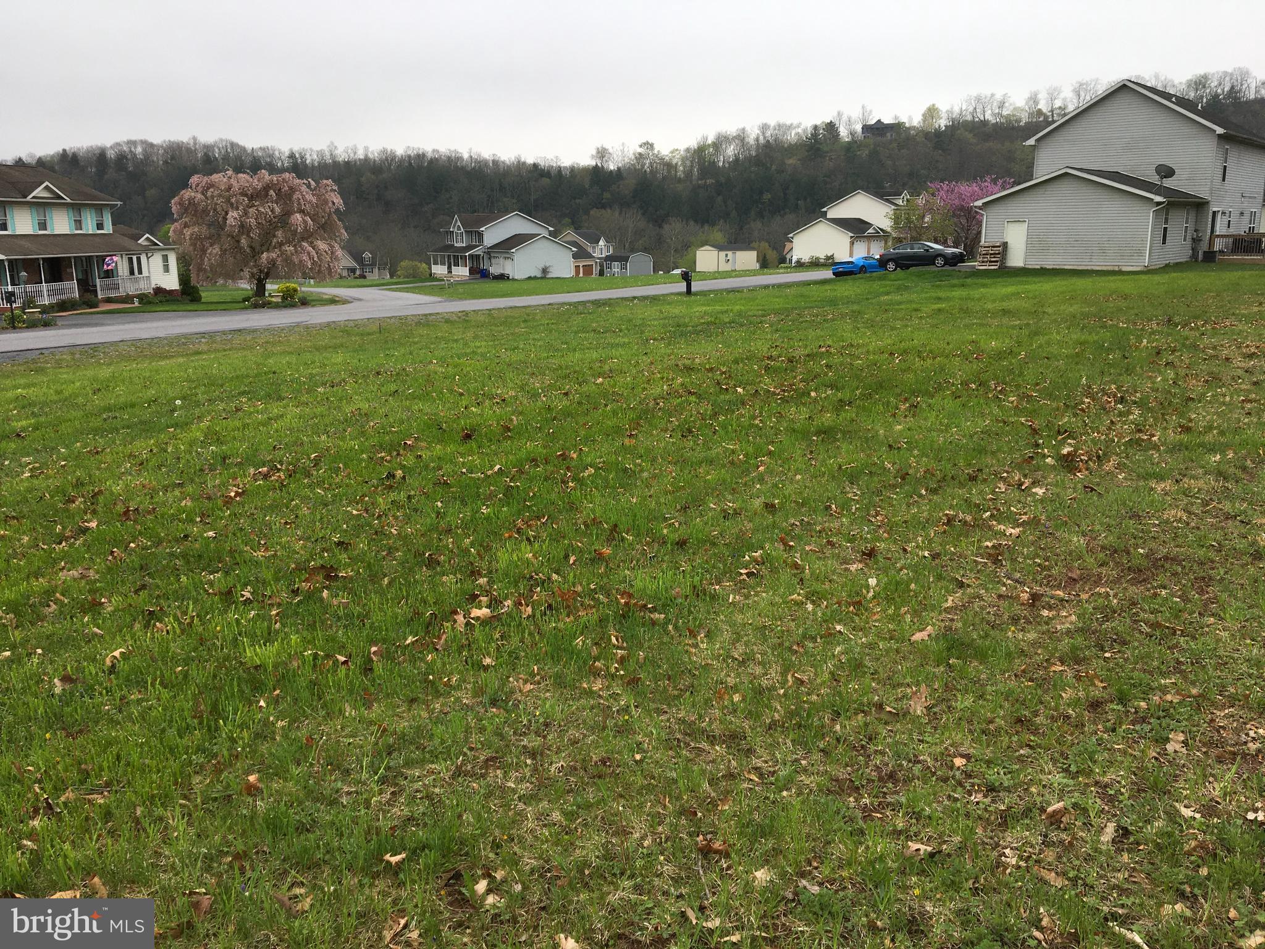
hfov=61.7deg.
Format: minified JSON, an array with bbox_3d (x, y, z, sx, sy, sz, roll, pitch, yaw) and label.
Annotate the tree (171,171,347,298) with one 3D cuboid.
[{"bbox_3d":[-20.849,-13.465,59.534,9.200,6.947,9.000,-5,14,-18],"label":"tree"}]

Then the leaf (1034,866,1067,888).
[{"bbox_3d":[1.014,0.975,2.571,0.050,0.025,0.100,-12,15,-39],"label":"leaf"}]

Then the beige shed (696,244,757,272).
[{"bbox_3d":[12.125,-27.708,135.585,7.100,3.100,3.700,-12,17,-41],"label":"beige shed"}]

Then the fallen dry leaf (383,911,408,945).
[{"bbox_3d":[-0.557,1.067,2.491,0.050,0.025,0.100,0,12,14],"label":"fallen dry leaf"}]

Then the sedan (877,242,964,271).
[{"bbox_3d":[15.380,-11.639,56.343,4.650,1.460,1.820,3,13,39],"label":"sedan"}]

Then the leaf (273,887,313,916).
[{"bbox_3d":[-0.839,1.055,2.615,0.090,0.030,0.075,-6,12,-16],"label":"leaf"}]

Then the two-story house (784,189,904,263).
[{"bbox_3d":[25.246,-26.445,113.315,9.196,7.583,17.749,11,17,41],"label":"two-story house"}]

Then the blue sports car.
[{"bbox_3d":[15.096,-13.849,70.377,1.920,1.340,4.780,9,16,37],"label":"blue sports car"}]

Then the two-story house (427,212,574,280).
[{"bbox_3d":[-15.438,-27.009,124.396,10.782,7.314,18.432,-9,15,-31],"label":"two-story house"}]

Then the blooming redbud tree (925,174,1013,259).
[{"bbox_3d":[22.877,-17.273,71.466,6.100,5.436,6.000,3,14,17],"label":"blooming redbud tree"}]

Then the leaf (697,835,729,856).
[{"bbox_3d":[0.211,0.971,2.773,0.085,0.030,0.060,-2,12,4],"label":"leaf"}]

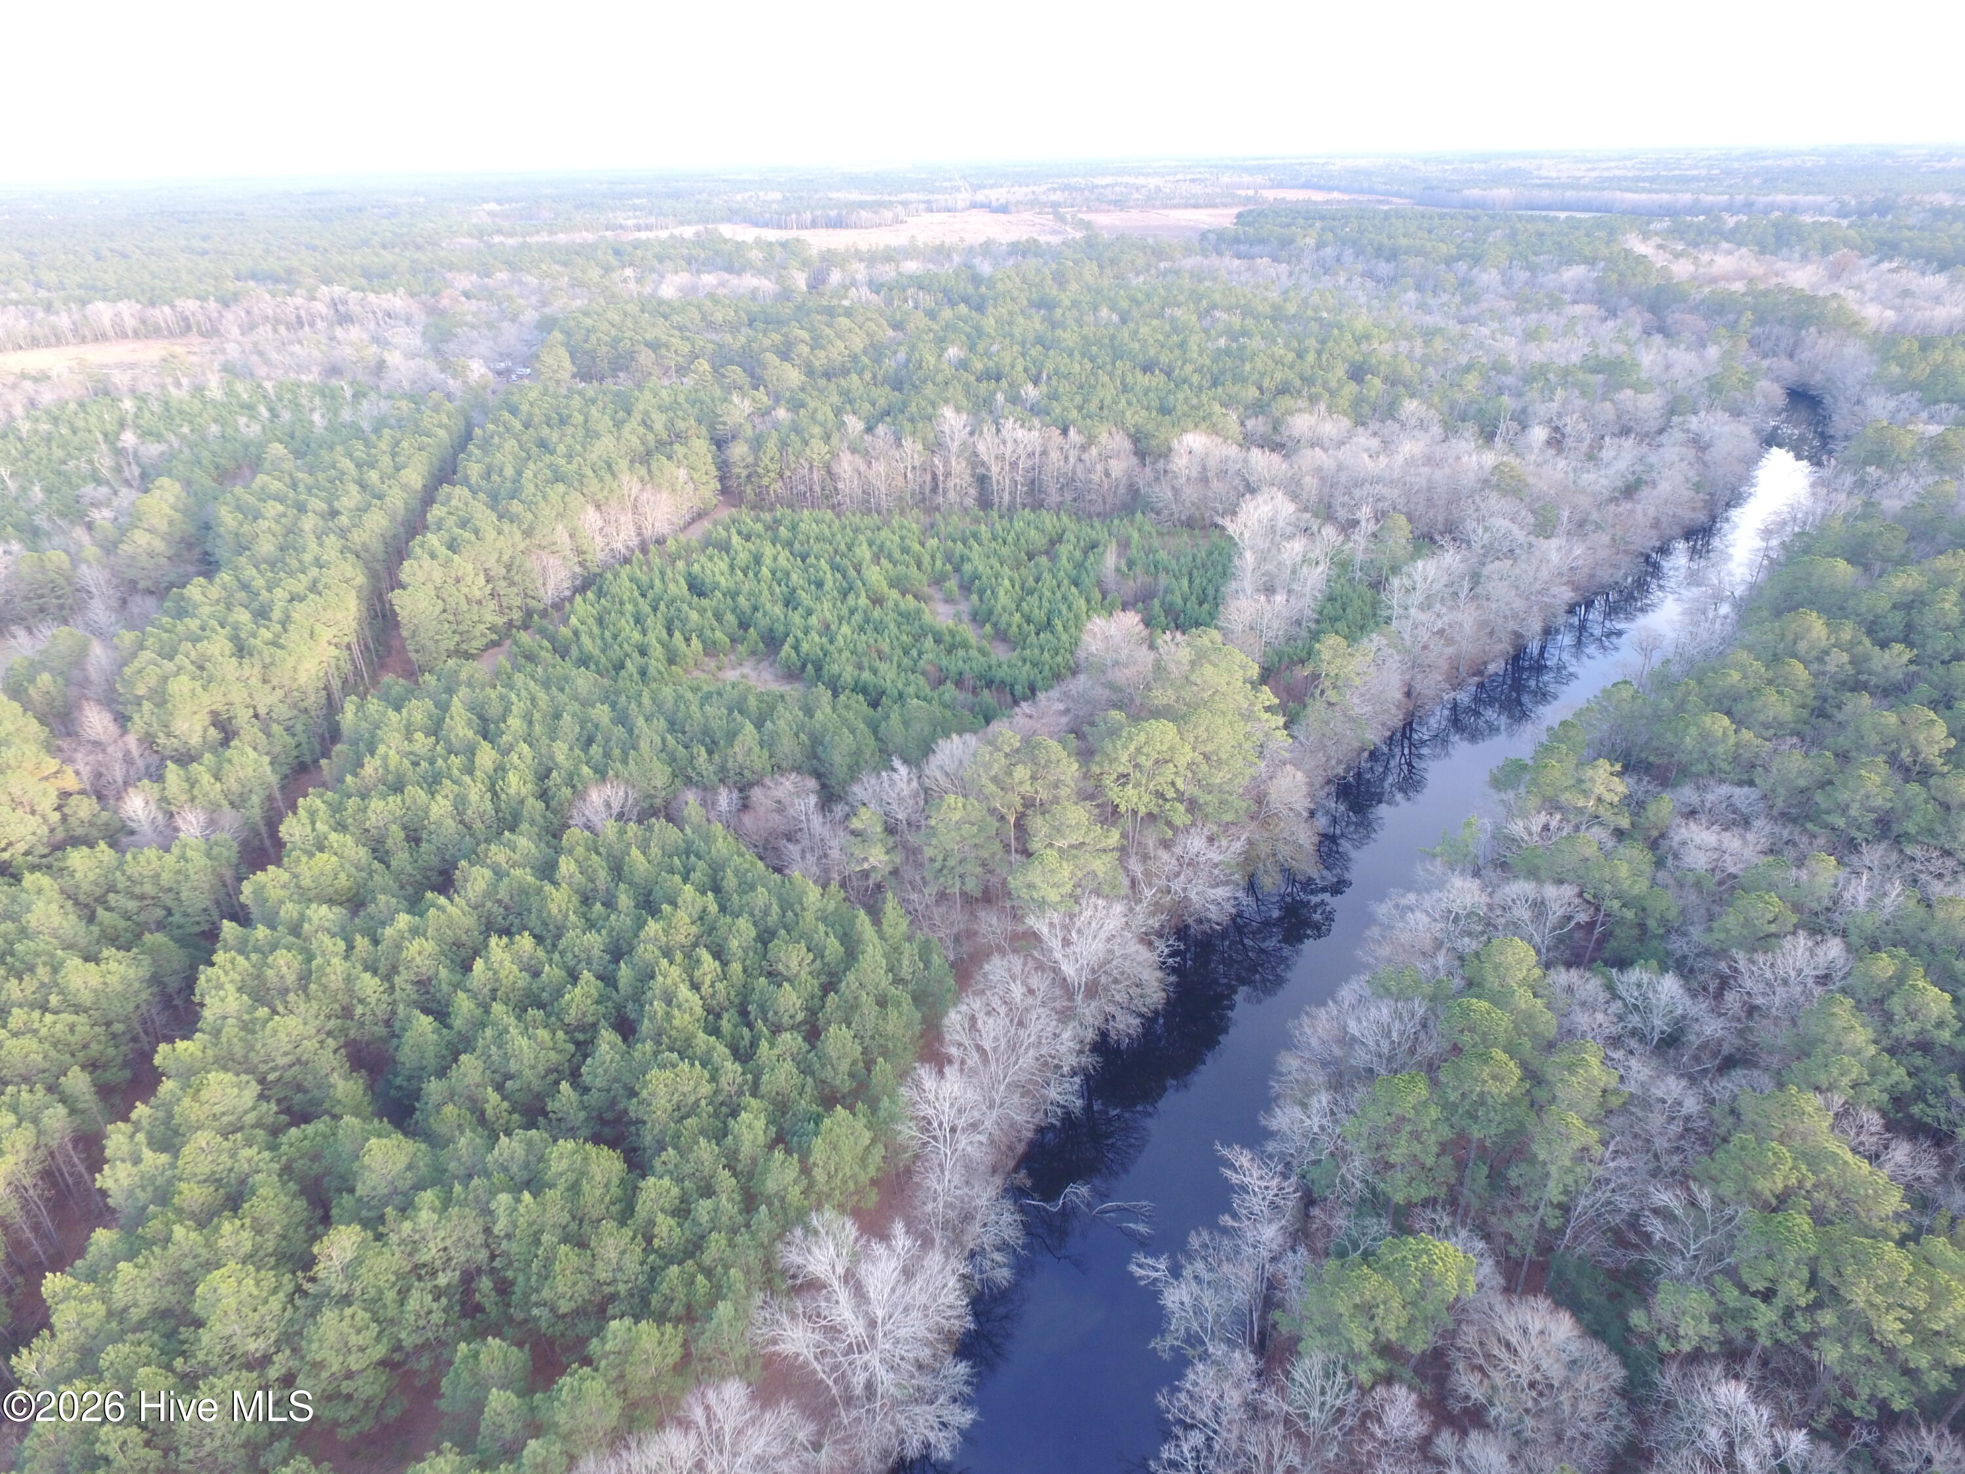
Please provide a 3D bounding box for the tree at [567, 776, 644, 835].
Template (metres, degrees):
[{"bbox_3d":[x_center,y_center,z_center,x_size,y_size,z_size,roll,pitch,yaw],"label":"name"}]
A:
[{"bbox_3d":[-40.150,10.310,122.110,7.490,12.640,7.490,-1,27,0],"label":"tree"}]

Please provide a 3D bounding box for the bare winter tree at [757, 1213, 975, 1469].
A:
[{"bbox_3d":[-6.610,35.730,66.010,12.440,16.720,12.440,-1,27,0],"label":"bare winter tree"}]

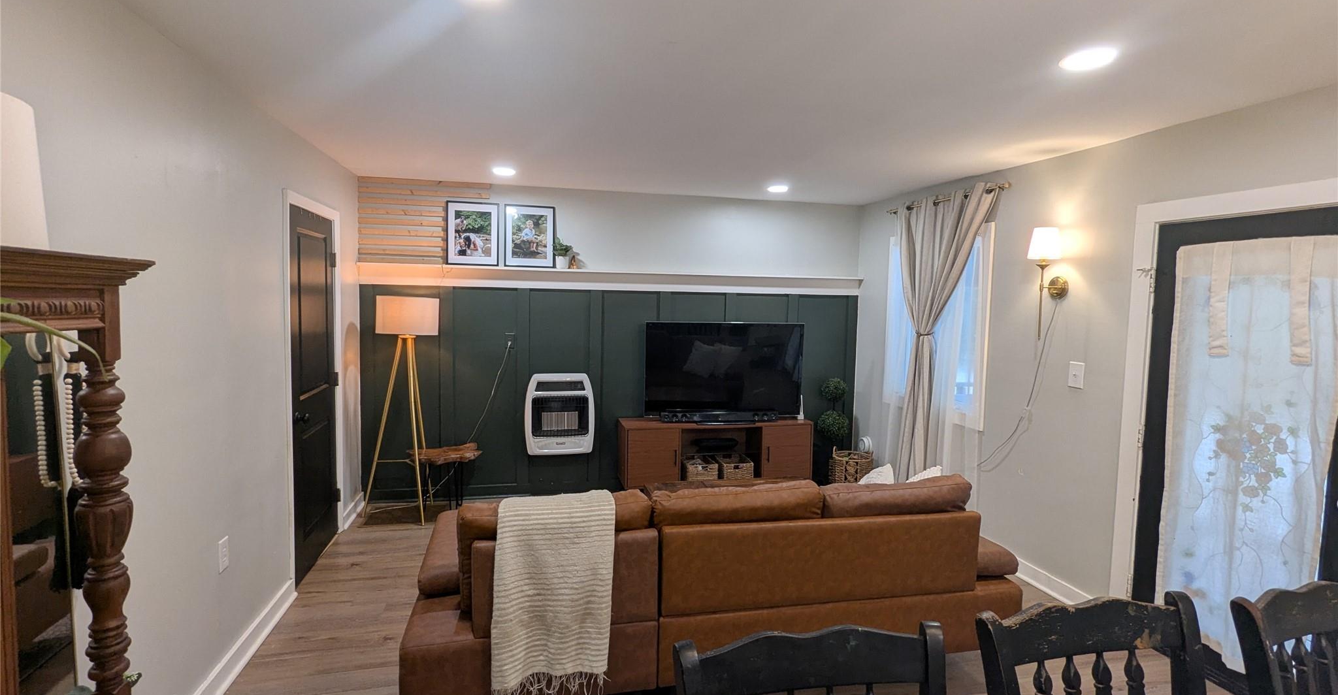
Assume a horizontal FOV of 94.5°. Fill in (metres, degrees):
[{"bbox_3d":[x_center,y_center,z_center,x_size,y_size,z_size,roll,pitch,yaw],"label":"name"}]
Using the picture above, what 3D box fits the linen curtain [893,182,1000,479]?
[{"bbox_3d":[1.907,0.058,4.513,0.170,2.310,1.140,0,5,-13],"label":"linen curtain"}]

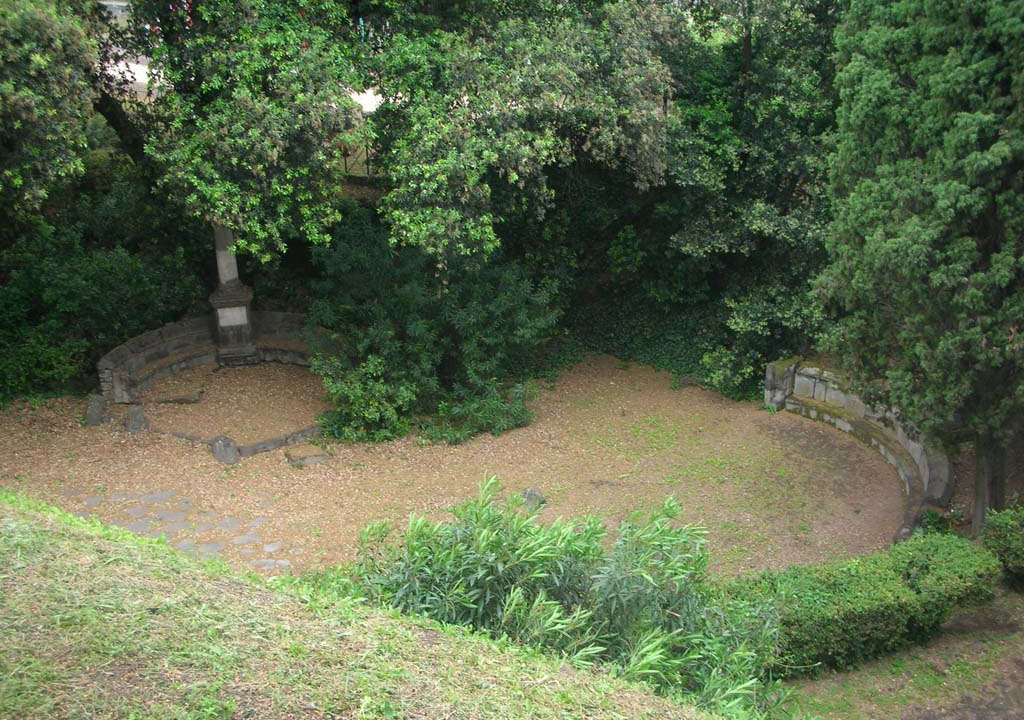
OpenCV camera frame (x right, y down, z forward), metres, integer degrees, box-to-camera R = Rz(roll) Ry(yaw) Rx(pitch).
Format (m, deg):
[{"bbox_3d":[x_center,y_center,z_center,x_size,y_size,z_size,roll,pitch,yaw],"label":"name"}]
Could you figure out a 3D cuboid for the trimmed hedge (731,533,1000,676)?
[{"bbox_3d":[5.562,3.869,16.699,4.429,0.876,1.494,-7,21,-19],"label":"trimmed hedge"}]

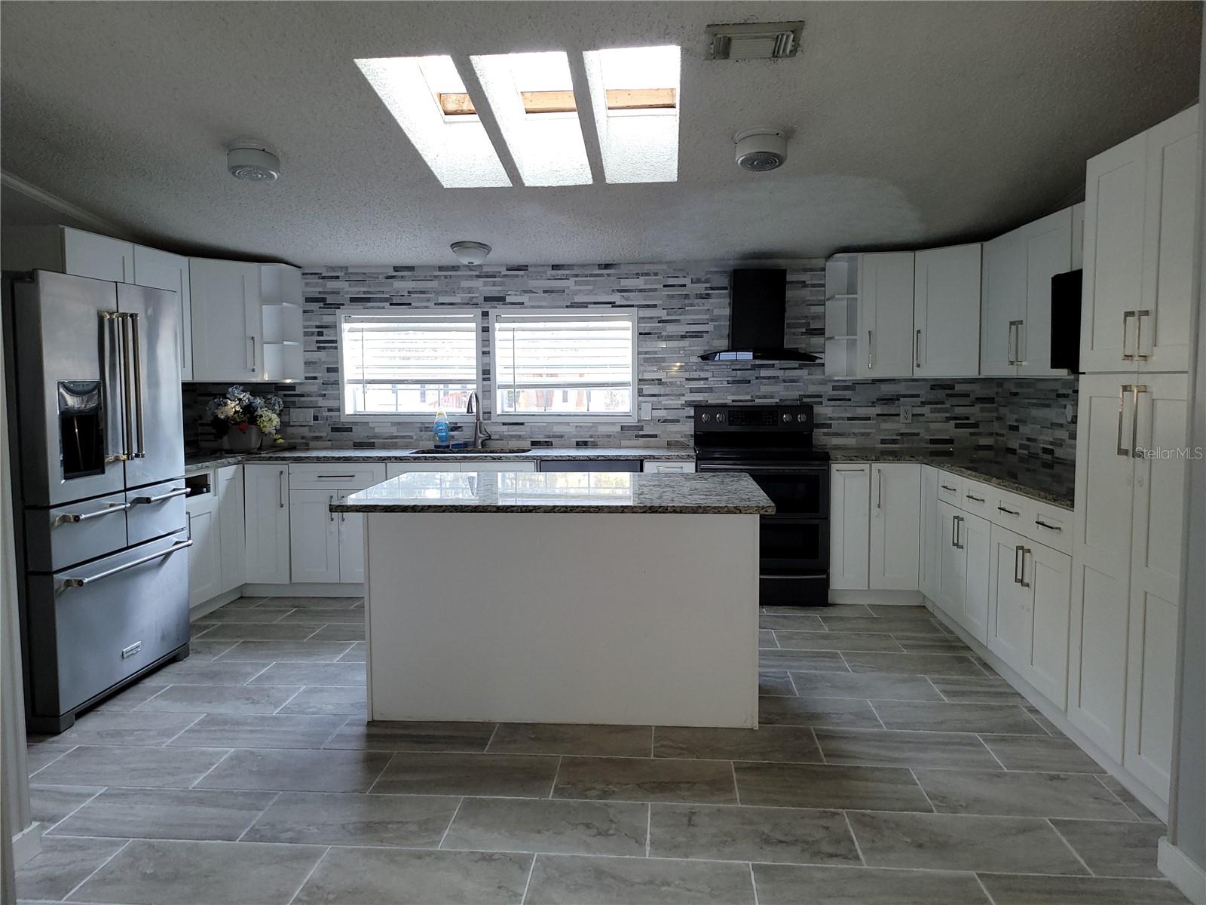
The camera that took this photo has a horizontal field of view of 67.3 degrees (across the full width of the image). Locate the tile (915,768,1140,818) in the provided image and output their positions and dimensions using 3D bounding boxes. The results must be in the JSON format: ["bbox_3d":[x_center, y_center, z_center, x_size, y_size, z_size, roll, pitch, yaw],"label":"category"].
[{"bbox_3d":[1.377,1.131,3.000,0.612,0.010,0.321,0,5,5],"label":"tile"}]

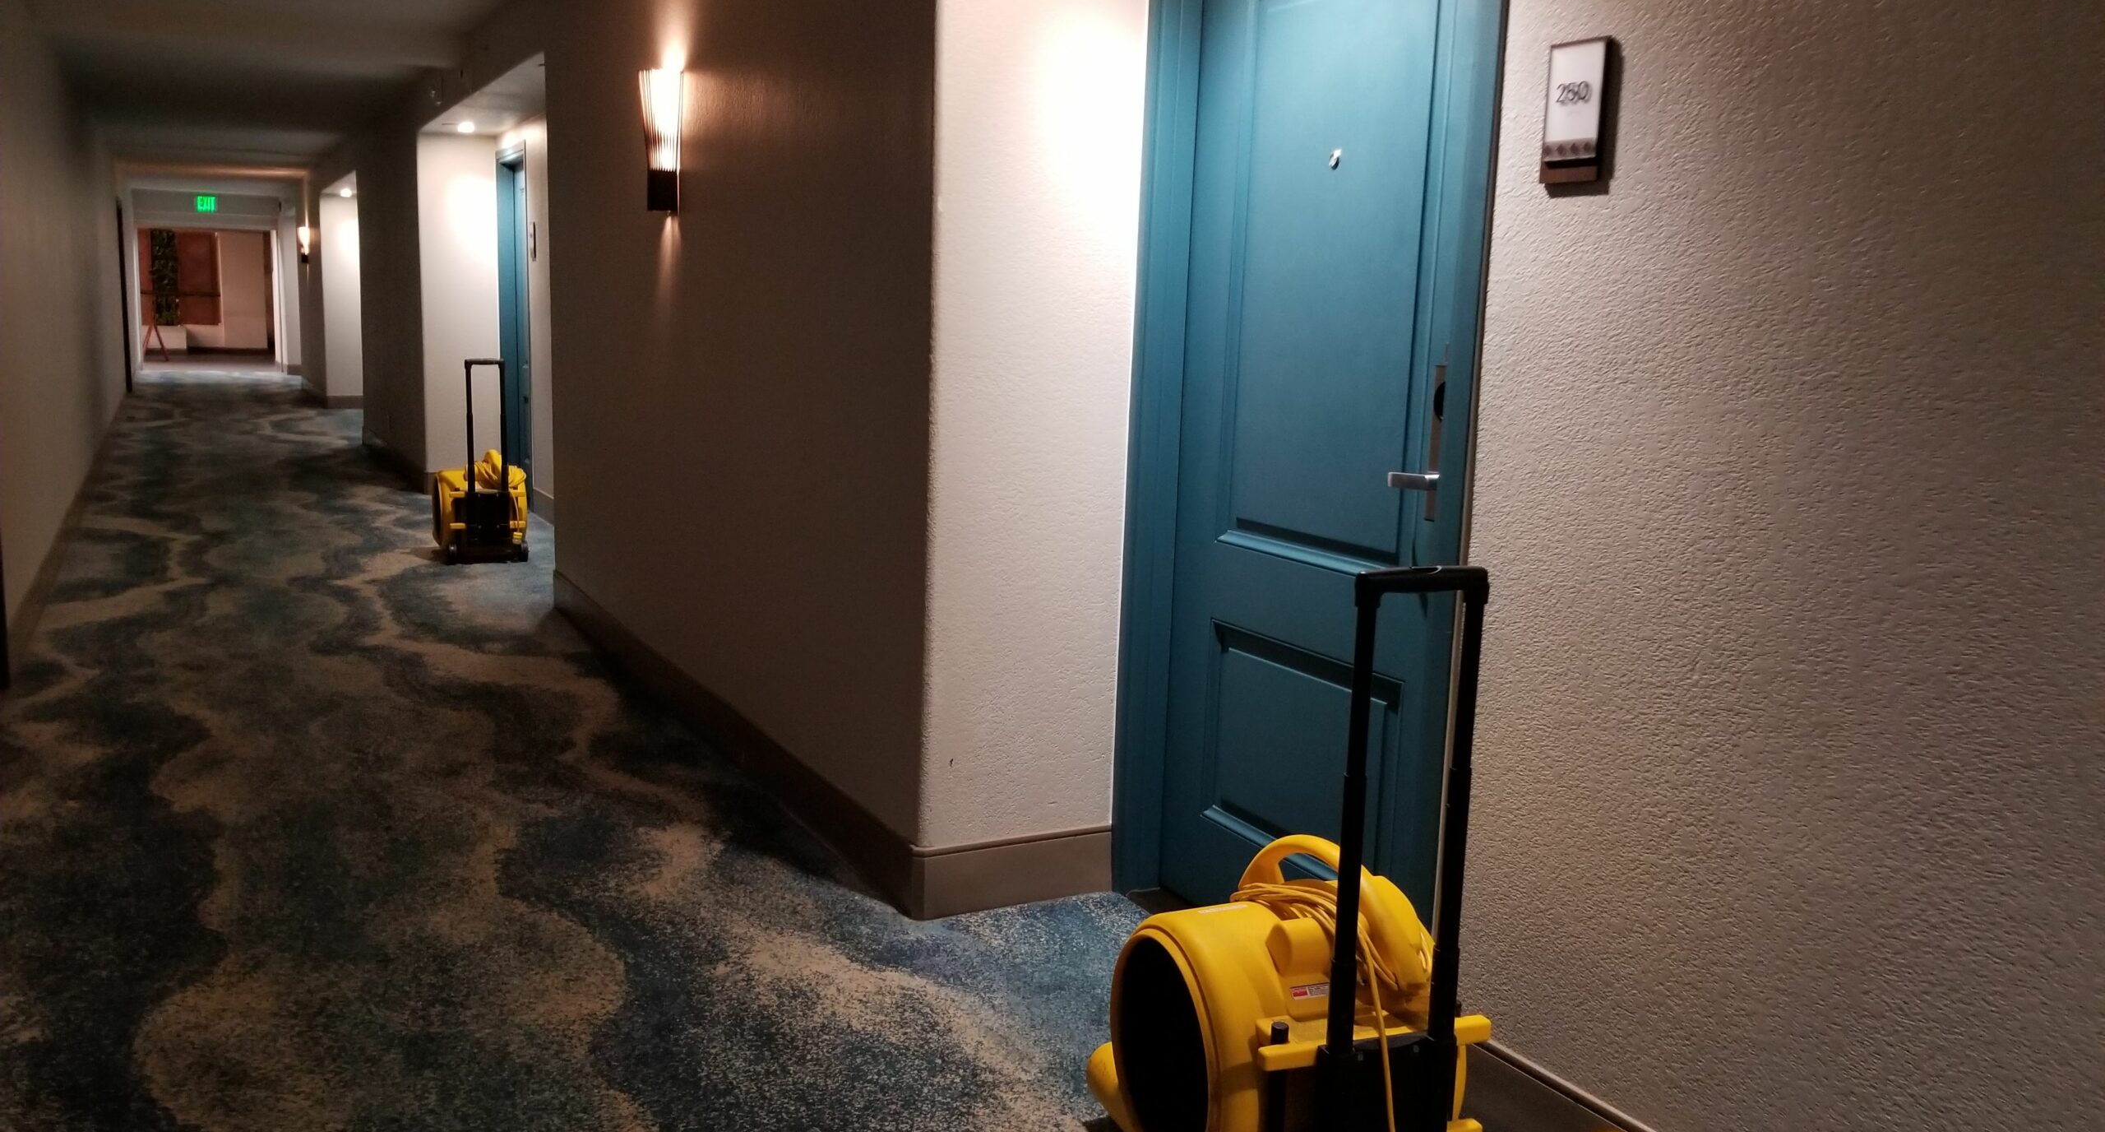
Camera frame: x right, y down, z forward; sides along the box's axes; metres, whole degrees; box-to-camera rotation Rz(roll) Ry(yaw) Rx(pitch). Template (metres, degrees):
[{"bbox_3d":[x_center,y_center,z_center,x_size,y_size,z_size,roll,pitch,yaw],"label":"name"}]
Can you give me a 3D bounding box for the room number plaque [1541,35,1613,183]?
[{"bbox_3d":[0.750,-0.649,2.261,0.022,0.192,0.105,-3,10,-29],"label":"room number plaque"}]

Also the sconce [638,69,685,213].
[{"bbox_3d":[-1.161,-1.234,4.654,0.090,0.400,0.240,-3,10,-29],"label":"sconce"}]

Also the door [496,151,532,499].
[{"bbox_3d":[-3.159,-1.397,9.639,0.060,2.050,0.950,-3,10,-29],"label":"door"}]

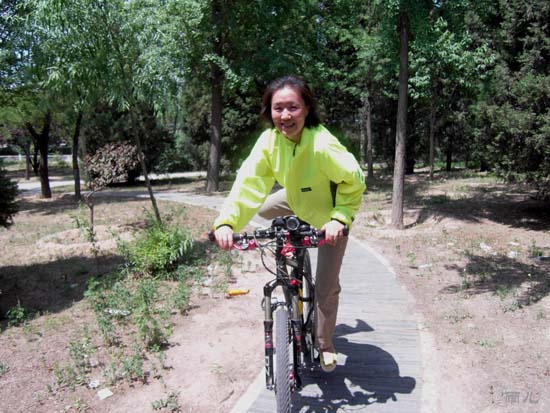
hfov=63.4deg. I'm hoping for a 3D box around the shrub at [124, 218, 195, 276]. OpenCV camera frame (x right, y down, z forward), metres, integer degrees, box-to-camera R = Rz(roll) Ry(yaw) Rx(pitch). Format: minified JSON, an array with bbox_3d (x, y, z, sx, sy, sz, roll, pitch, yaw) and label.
[{"bbox_3d":[-1.310,0.450,5.060,0.790,0.600,0.720,0,8,0],"label":"shrub"}]

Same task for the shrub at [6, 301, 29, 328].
[{"bbox_3d":[-2.030,0.845,3.510,0.170,0.180,0.170,0,8,0],"label":"shrub"}]

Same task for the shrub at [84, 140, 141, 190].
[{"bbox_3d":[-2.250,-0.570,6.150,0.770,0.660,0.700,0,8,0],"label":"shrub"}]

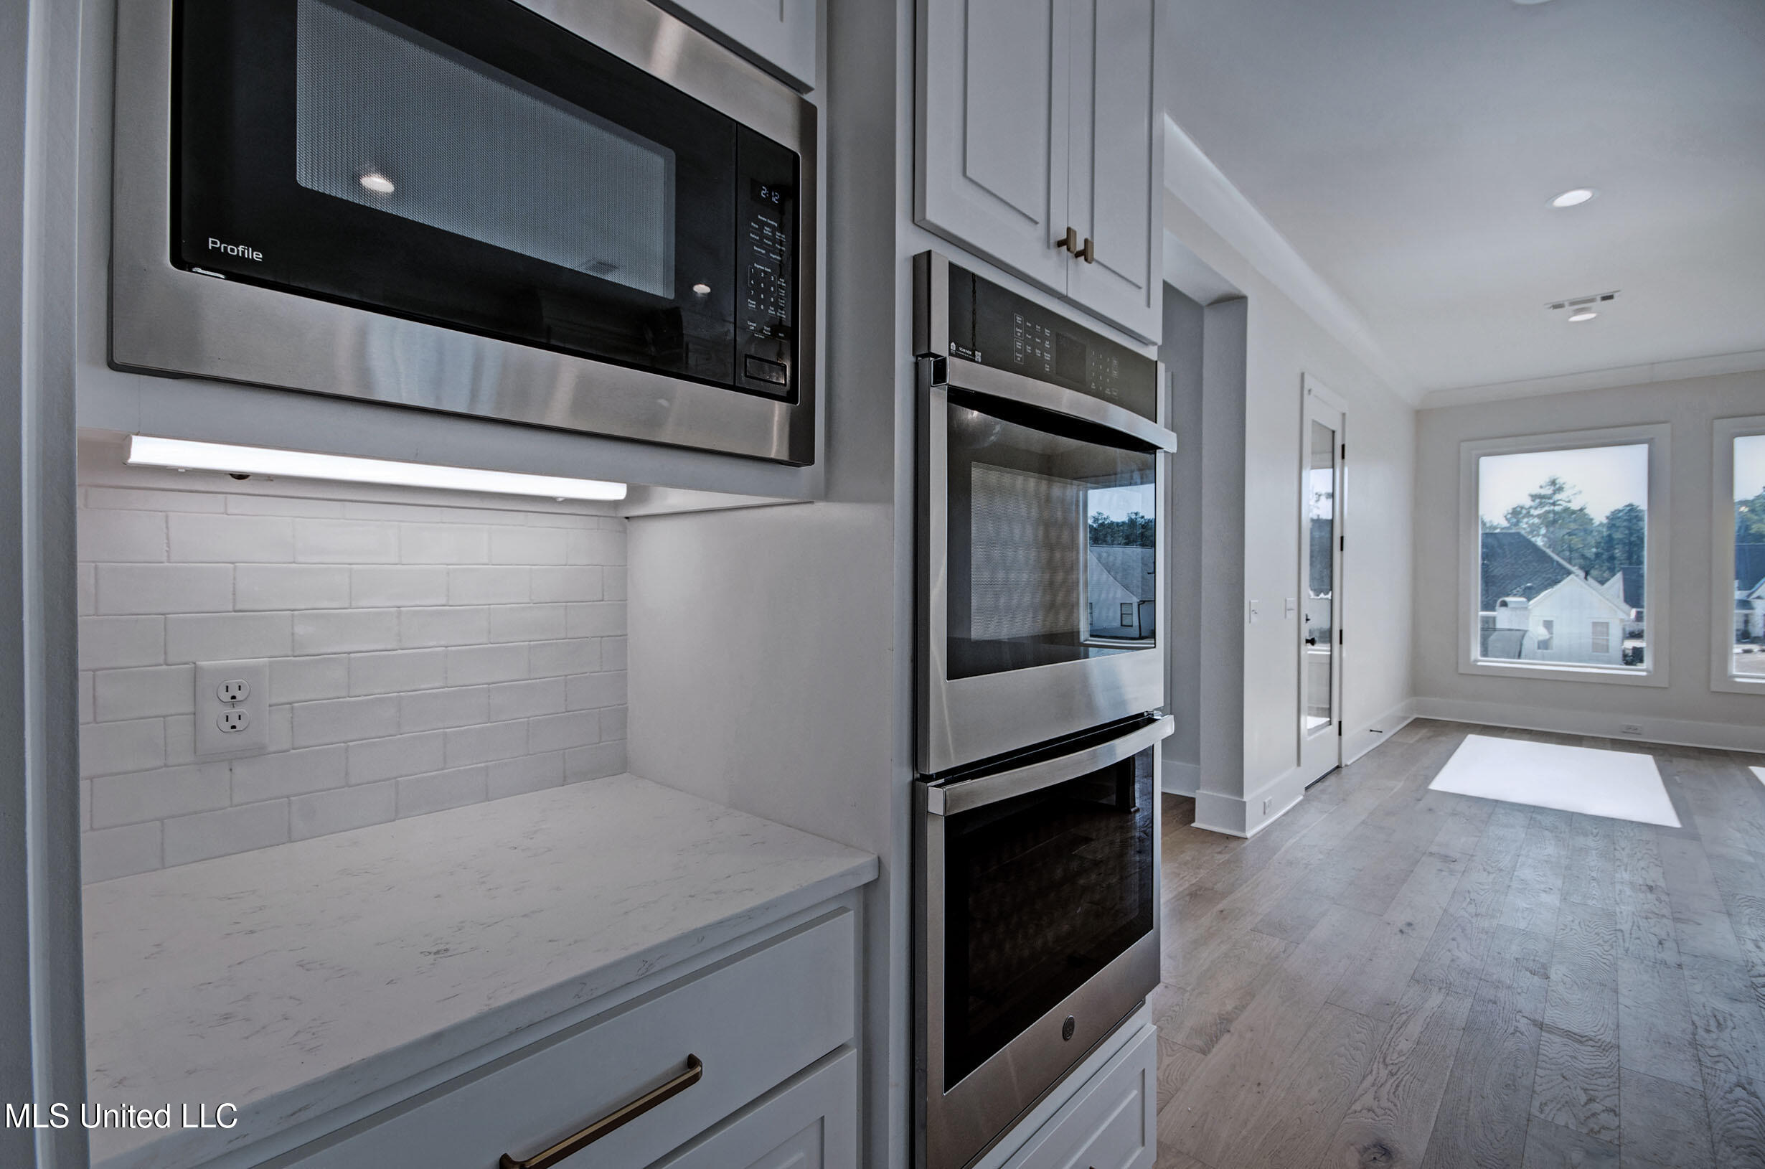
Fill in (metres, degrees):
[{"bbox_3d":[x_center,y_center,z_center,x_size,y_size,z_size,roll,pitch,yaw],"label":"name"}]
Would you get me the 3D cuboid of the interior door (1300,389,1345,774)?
[{"bbox_3d":[2.880,0.051,4.809,0.060,2.450,0.838,1,1,45],"label":"interior door"}]

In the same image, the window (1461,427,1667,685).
[{"bbox_3d":[5.853,-0.237,6.364,1.322,2.122,0.100,1,1,45],"label":"window"}]

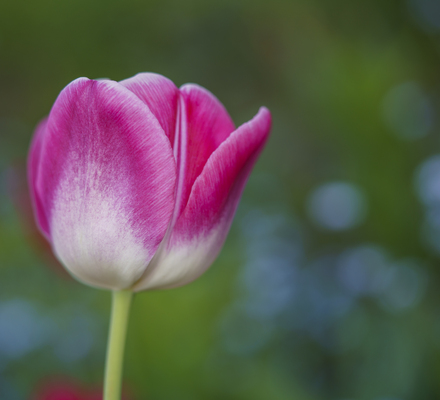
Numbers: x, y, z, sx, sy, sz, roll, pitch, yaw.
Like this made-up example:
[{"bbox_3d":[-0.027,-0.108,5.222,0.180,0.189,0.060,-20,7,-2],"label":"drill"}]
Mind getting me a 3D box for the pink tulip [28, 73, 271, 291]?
[{"bbox_3d":[-0.021,-0.005,0.440,0.068,0.062,0.063,3,4,0],"label":"pink tulip"}]

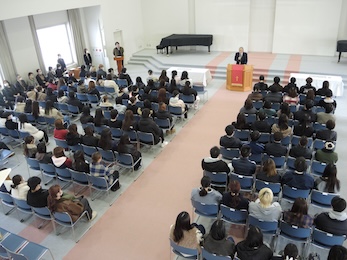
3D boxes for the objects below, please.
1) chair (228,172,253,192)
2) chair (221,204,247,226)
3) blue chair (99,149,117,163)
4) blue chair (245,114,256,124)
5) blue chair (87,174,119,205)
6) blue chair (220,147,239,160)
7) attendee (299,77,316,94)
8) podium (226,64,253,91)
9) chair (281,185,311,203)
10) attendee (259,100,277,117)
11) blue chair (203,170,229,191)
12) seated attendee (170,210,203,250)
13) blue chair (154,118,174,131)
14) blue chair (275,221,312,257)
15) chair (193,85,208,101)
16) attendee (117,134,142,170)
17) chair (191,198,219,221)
[{"bbox_3d":[1.562,1.236,6.333,0.515,0.775,0.525,9,29,23],"label":"chair"},{"bbox_3d":[1.209,1.678,5.481,0.515,0.775,0.525,9,29,23],"label":"chair"},{"bbox_3d":[-1.558,0.714,7.300,0.485,0.765,0.490,9,30,23],"label":"blue chair"},{"bbox_3d":[2.304,-0.197,8.519,0.510,0.770,0.550,8,30,24],"label":"blue chair"},{"bbox_3d":[-1.599,1.279,6.631,0.515,0.775,0.525,9,29,23],"label":"blue chair"},{"bbox_3d":[1.540,0.718,7.384,0.515,0.775,0.525,9,29,23],"label":"blue chair"},{"bbox_3d":[4.548,-1.217,9.553,0.500,1.290,0.740,8,30,24],"label":"attendee"},{"bbox_3d":[2.897,-2.260,12.224,1.080,1.000,0.680,9,30,23],"label":"podium"},{"bbox_3d":[2.480,1.390,5.789,0.520,0.780,0.520,8,29,24],"label":"chair"},{"bbox_3d":[2.832,-0.430,8.430,0.490,1.240,0.740,9,30,23],"label":"attendee"},{"bbox_3d":[1.029,1.167,6.509,0.500,0.780,0.550,8,29,22],"label":"blue chair"},{"bbox_3d":[0.311,1.686,4.645,0.500,1.250,0.740,8,30,24],"label":"seated attendee"},{"bbox_3d":[-0.235,-0.118,8.738,0.485,0.765,0.490,9,30,23],"label":"blue chair"},{"bbox_3d":[2.085,1.744,4.839,0.485,0.765,0.490,9,30,23],"label":"blue chair"},{"bbox_3d":[1.079,-1.463,11.171,0.485,0.765,0.490,9,30,23],"label":"chair"},{"bbox_3d":[-1.065,0.543,7.178,0.500,1.200,0.700,8,30,24],"label":"attendee"},{"bbox_3d":[0.685,1.620,5.604,0.520,0.780,0.520,8,29,24],"label":"chair"}]

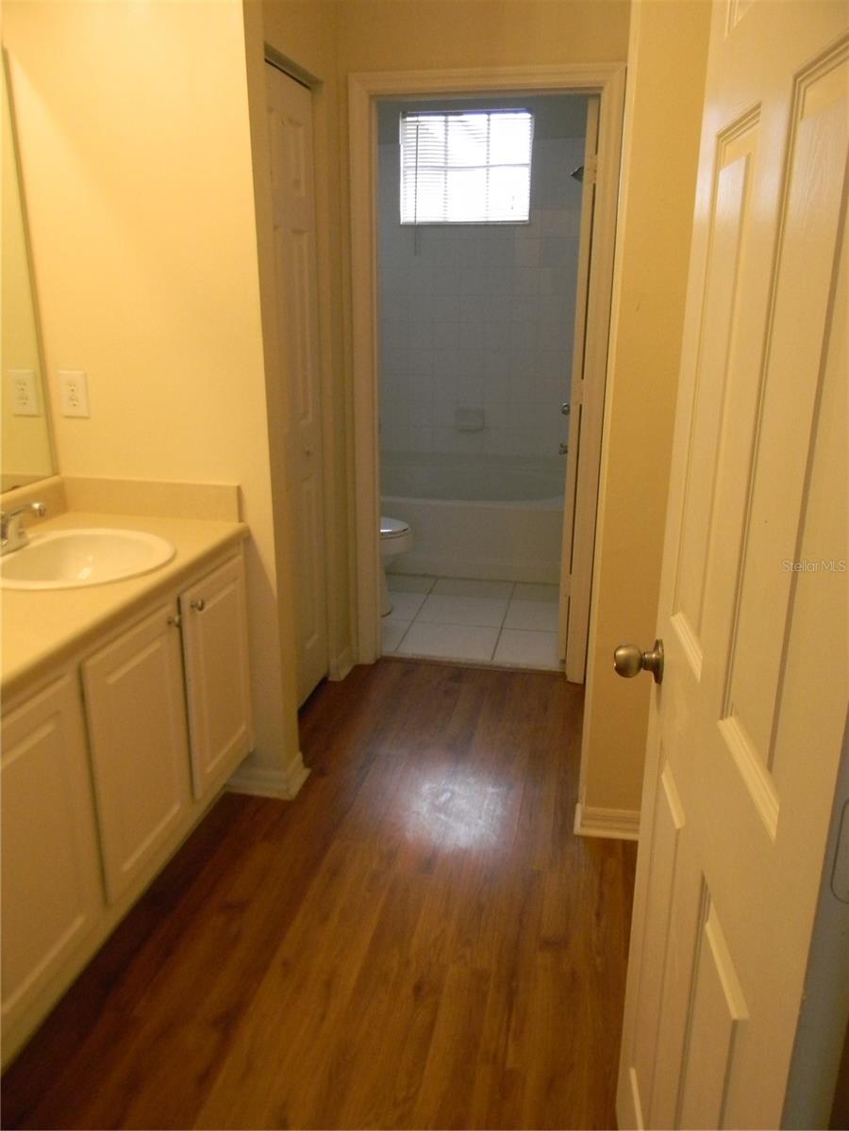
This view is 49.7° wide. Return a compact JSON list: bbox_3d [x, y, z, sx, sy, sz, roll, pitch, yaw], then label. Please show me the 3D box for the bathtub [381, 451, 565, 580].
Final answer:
[{"bbox_3d":[0.108,-0.290,5.169,1.524,0.420,1.015,4,17,11],"label":"bathtub"}]

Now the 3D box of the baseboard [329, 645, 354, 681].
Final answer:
[{"bbox_3d":[-0.320,0.379,3.558,0.050,0.075,0.171,4,17,11],"label":"baseboard"}]

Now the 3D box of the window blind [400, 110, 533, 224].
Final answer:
[{"bbox_3d":[0.232,-2.258,5.202,0.753,0.594,0.040,4,17,11],"label":"window blind"}]

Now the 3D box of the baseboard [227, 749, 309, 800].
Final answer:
[{"bbox_3d":[-0.470,0.619,2.771,0.204,0.074,0.181,4,17,11],"label":"baseboard"}]

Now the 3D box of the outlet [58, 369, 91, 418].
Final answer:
[{"bbox_3d":[-0.944,-0.461,2.461,0.079,0.123,0.007,4,17,11],"label":"outlet"}]

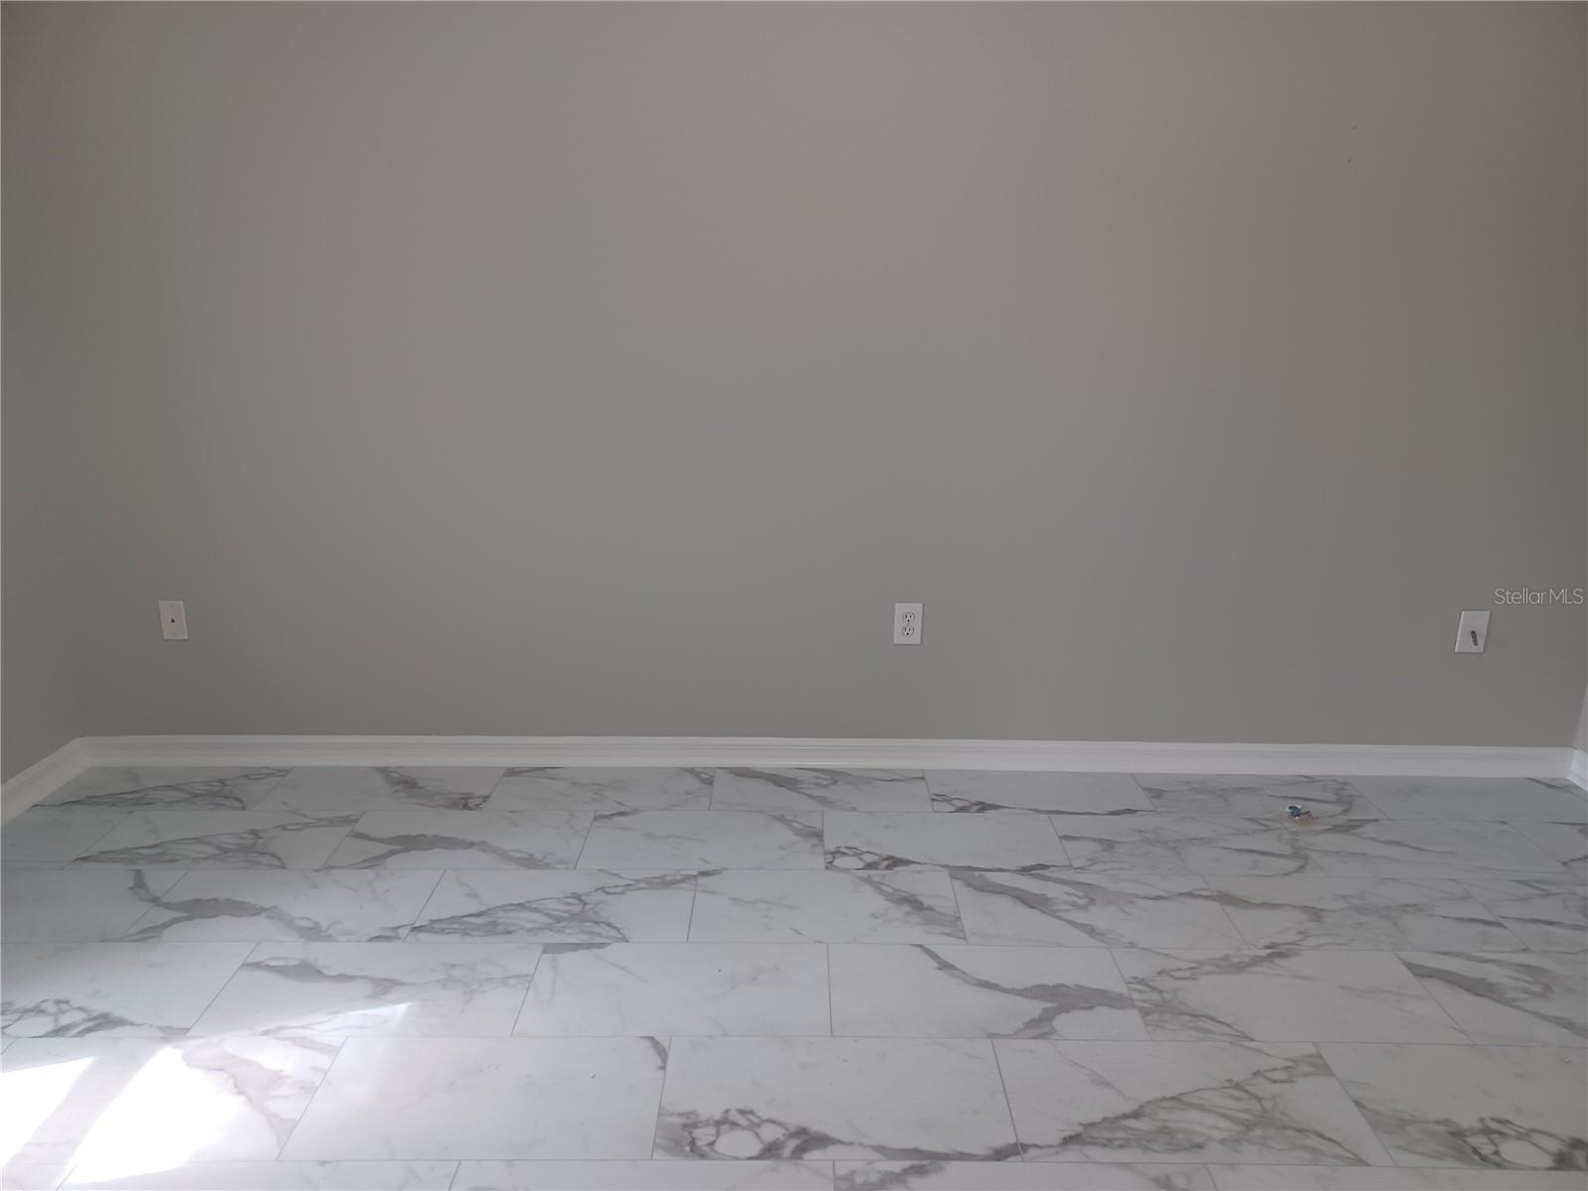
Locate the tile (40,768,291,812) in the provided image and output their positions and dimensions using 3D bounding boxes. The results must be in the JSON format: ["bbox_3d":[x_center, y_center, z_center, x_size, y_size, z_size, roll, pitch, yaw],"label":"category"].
[{"bbox_3d":[-1.700,0.524,3.121,0.575,0.010,0.277,0,16,0],"label":"tile"}]

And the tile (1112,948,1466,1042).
[{"bbox_3d":[0.988,0.812,2.329,0.610,0.010,0.305,0,16,0],"label":"tile"}]

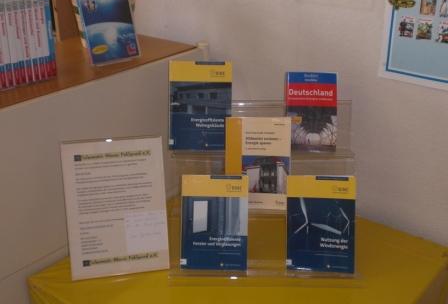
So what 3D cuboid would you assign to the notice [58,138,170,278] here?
[{"bbox_3d":[-0.229,0.121,1.331,0.212,0.300,0.010,-5,12,-12],"label":"notice"}]

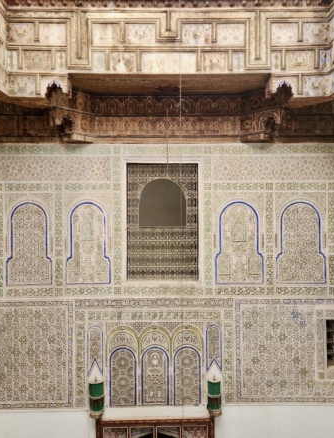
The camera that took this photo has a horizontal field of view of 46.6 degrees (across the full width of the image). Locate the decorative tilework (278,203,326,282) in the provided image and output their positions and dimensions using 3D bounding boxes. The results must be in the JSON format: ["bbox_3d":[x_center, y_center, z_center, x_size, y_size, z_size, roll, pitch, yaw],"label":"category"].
[{"bbox_3d":[2.279,0.413,6.549,0.817,1.384,0.050,0,0,-1],"label":"decorative tilework"}]

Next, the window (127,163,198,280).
[{"bbox_3d":[-0.071,0.046,6.548,1.185,1.975,0.100,0,0,-1],"label":"window"}]

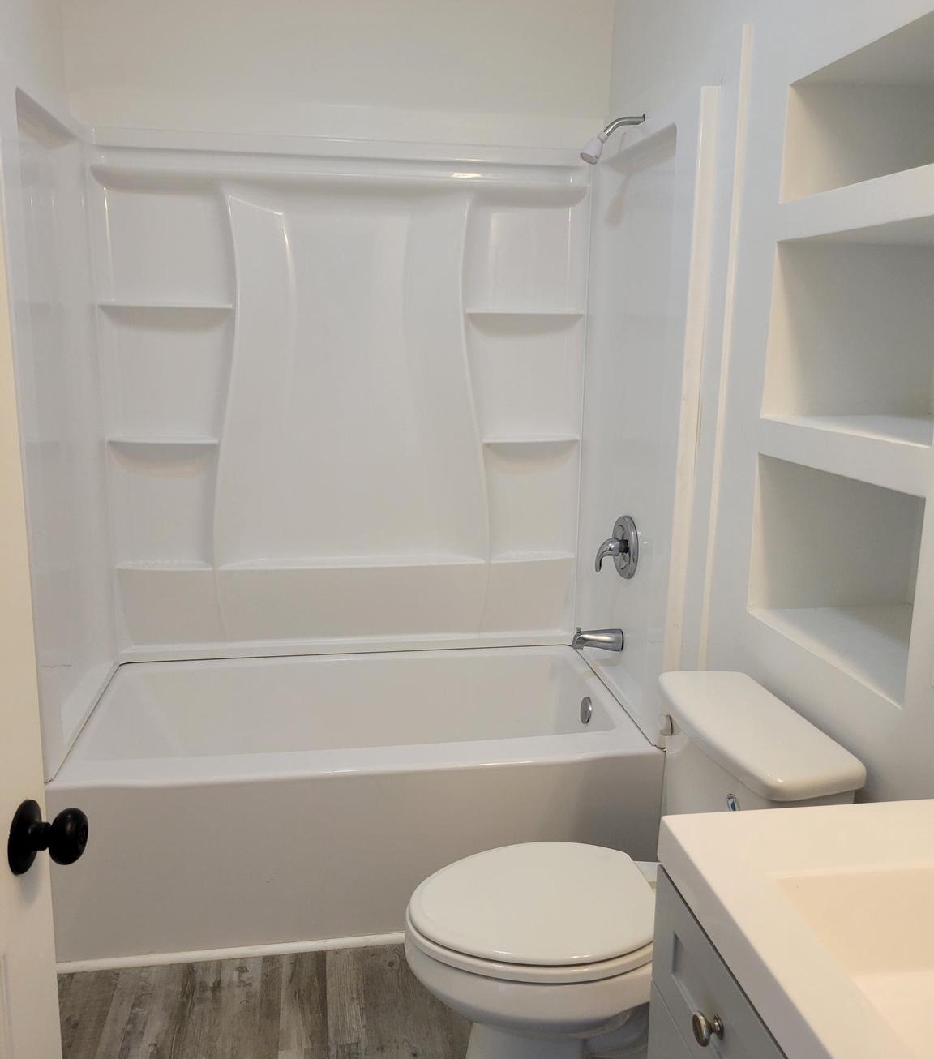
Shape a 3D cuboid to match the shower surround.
[{"bbox_3d":[-0.340,-0.331,2.756,1.394,1.467,0.107,-1,12,-9],"label":"shower surround"}]

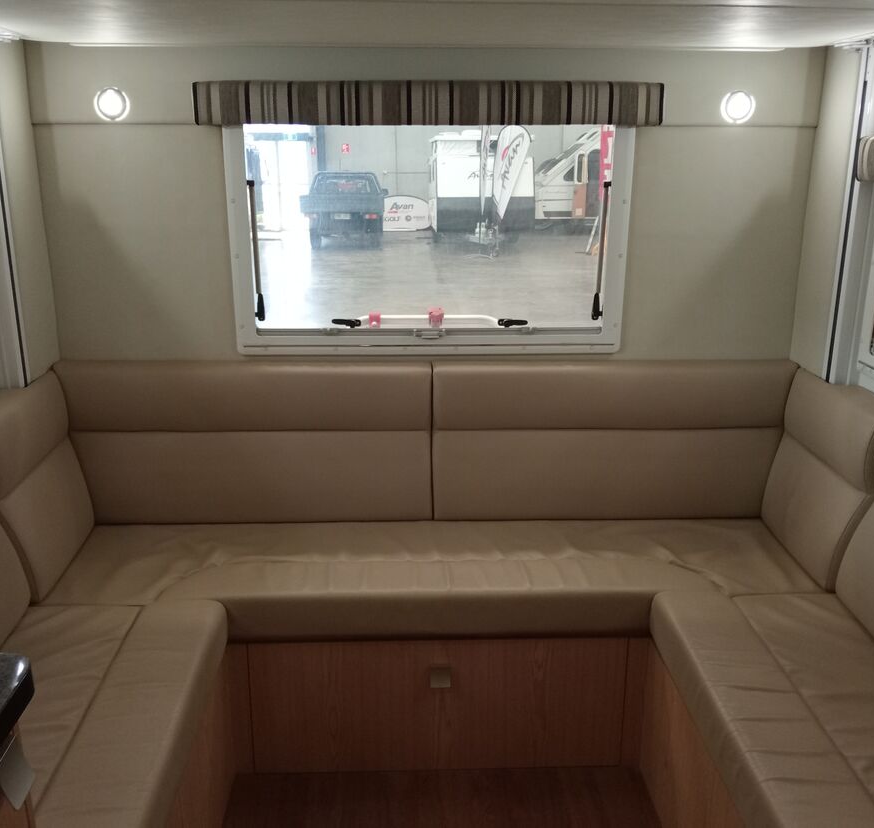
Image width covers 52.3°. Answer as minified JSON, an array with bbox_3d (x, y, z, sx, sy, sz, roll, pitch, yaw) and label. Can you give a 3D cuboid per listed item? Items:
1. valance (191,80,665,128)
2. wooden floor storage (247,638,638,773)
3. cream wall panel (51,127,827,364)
[{"bbox_3d":[-0.016,-0.777,2.236,1.160,0.105,0.090,0,17,-2],"label":"valance"},{"bbox_3d":[0.000,0.715,2.565,0.990,0.402,0.420,0,16,-2],"label":"wooden floor storage"},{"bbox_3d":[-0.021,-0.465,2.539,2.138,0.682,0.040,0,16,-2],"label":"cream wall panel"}]

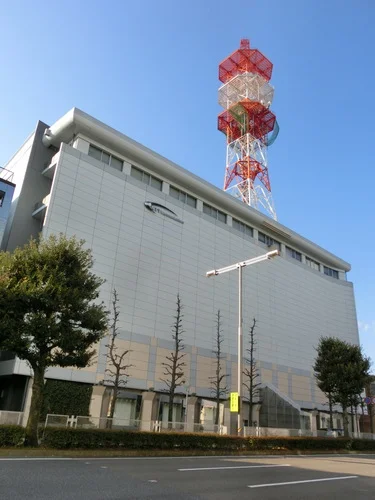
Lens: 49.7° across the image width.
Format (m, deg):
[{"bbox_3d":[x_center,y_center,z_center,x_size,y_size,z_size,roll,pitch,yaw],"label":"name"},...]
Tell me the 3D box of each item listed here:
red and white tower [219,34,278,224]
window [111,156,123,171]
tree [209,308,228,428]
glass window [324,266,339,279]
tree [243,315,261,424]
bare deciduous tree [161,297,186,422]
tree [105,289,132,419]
[{"bbox_3d":[9.341,-18.147,64.115,8.500,42.510,8.500,22,-30,-37],"label":"red and white tower"},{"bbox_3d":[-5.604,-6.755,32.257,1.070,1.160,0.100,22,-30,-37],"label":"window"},{"bbox_3d":[2.397,9.196,30.205,1.600,9.480,1.600,3,-23,1],"label":"tree"},{"bbox_3d":[18.465,3.048,51.788,2.950,1.160,0.100,20,-28,-34],"label":"glass window"},{"bbox_3d":[5.205,10.224,32.548,1.650,9.742,1.650,3,-23,1],"label":"tree"},{"bbox_3d":[-0.917,7.643,27.566,1.800,9.891,1.800,3,-23,1],"label":"bare deciduous tree"},{"bbox_3d":[-4.098,6.847,24.775,1.950,8.809,1.950,22,-30,-37],"label":"tree"}]

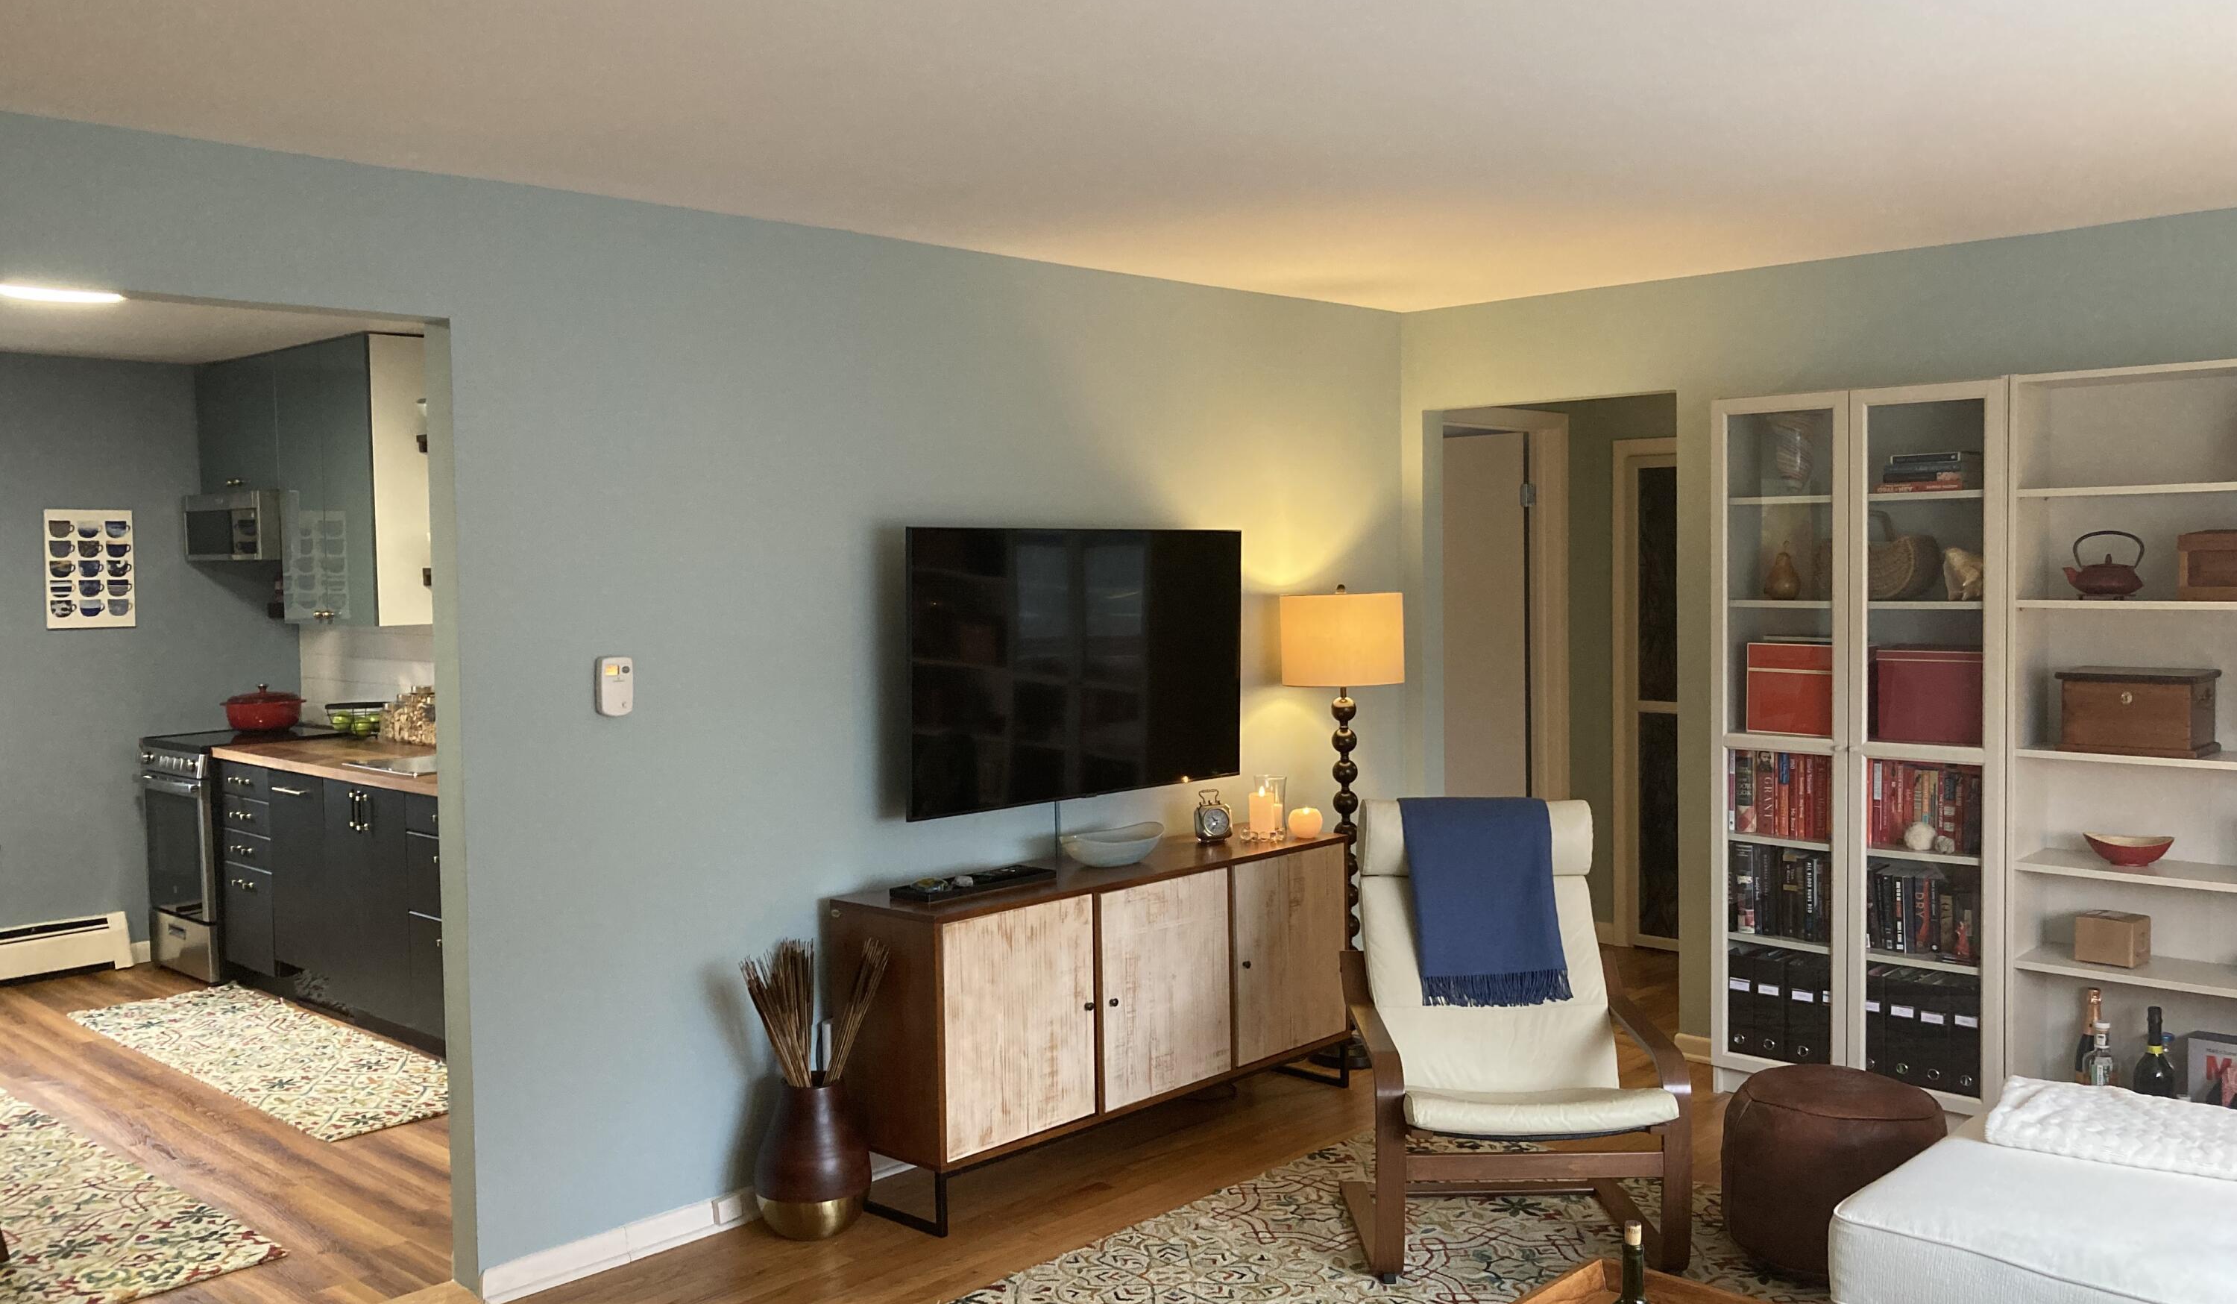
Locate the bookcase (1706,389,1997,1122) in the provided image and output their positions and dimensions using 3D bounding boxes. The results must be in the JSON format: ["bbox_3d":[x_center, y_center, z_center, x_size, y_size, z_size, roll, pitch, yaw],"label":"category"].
[{"bbox_3d":[2.107,0.286,5.057,0.800,2.020,0.300,2,4,44],"label":"bookcase"}]

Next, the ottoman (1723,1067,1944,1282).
[{"bbox_3d":[1.604,1.151,4.046,0.485,0.400,0.485,2,4,44],"label":"ottoman"}]

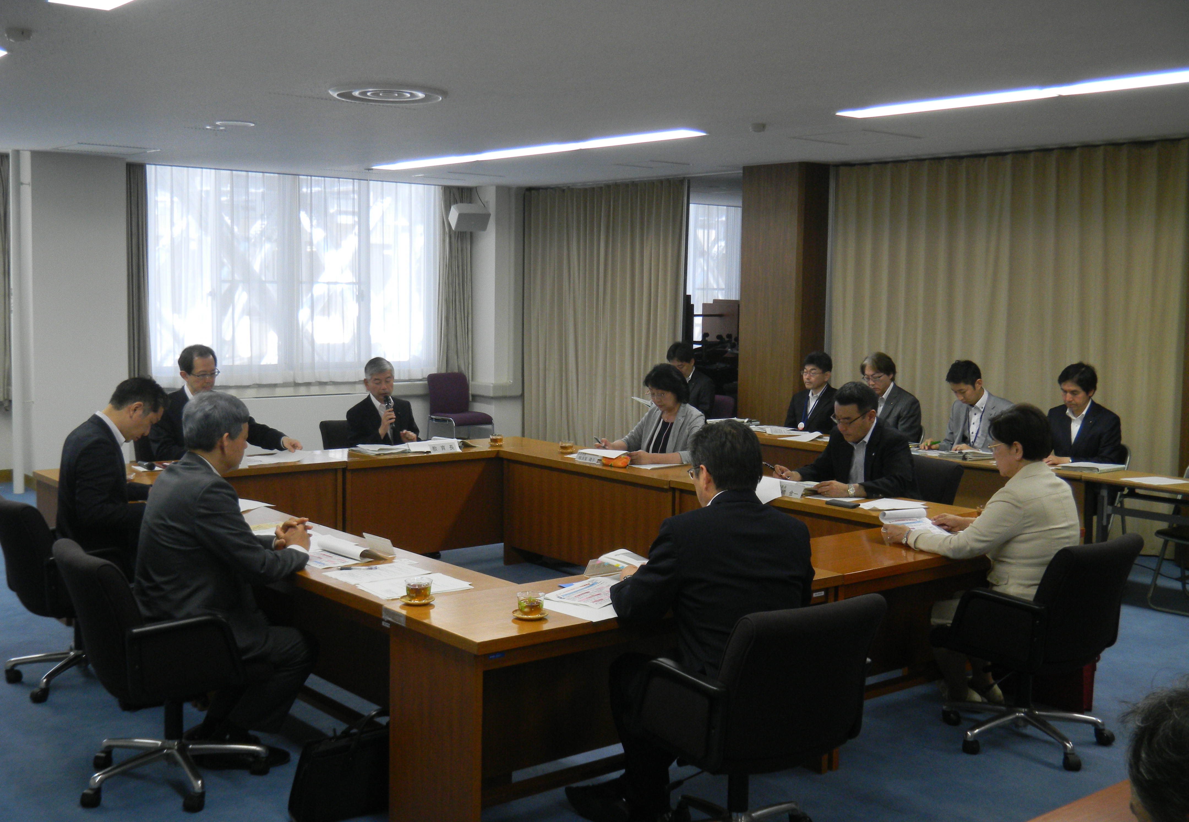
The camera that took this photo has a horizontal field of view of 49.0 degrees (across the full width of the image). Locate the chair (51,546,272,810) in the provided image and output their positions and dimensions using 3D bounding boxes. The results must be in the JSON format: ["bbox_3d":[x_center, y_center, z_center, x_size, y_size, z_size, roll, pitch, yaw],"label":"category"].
[{"bbox_3d":[-1.449,0.849,4.389,0.640,0.830,0.600,-4,7,-42],"label":"chair"}]

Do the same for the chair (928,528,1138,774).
[{"bbox_3d":[1.661,0.860,4.948,0.600,0.830,0.640,-2,6,-34],"label":"chair"}]

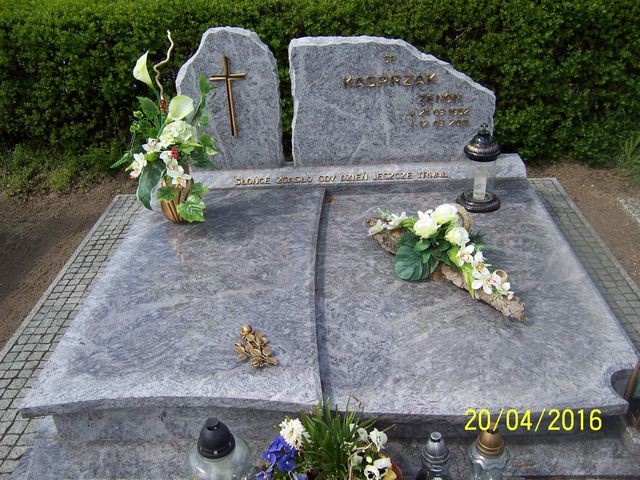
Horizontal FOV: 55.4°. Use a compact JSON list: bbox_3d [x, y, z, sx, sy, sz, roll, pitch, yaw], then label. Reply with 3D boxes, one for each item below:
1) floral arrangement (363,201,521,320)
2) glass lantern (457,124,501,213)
[{"bbox_3d":[0.438,0.011,2.202,0.295,0.203,0.806,-25,36,-32],"label":"floral arrangement"},{"bbox_3d":[0.684,-0.322,2.590,0.189,0.364,0.189,-2,30,4],"label":"glass lantern"}]

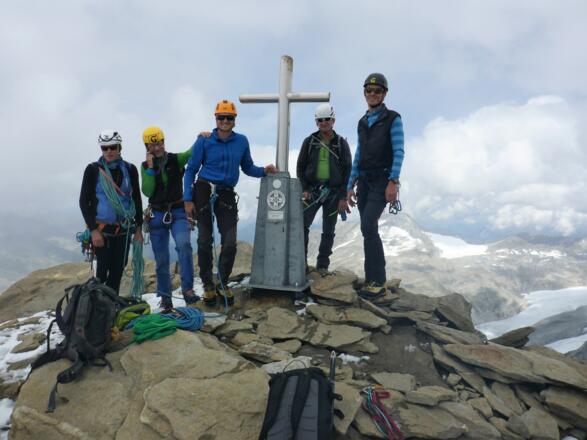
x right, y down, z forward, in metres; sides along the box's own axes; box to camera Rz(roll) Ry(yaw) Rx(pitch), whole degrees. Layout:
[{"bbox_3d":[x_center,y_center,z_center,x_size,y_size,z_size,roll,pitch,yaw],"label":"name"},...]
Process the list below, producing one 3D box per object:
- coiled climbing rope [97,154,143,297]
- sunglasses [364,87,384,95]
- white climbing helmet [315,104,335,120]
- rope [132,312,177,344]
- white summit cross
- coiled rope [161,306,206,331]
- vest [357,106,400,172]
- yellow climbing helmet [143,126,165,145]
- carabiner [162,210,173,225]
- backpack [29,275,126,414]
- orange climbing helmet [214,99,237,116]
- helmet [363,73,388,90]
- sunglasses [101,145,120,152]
[{"bbox_3d":[-1.460,0.081,4.030,0.390,1.200,0.280,1,-1,-12],"label":"coiled climbing rope"},{"bbox_3d":[0.673,-1.072,3.930,0.148,0.048,0.135,0,-1,21],"label":"sunglasses"},{"bbox_3d":[0.323,-1.089,4.820,0.215,0.170,0.270,1,1,14],"label":"white climbing helmet"},{"bbox_3d":[-1.043,0.811,3.550,0.350,0.140,0.340,1,-1,-16],"label":"rope"},{"bbox_3d":[-0.094,-0.443,4.380,0.850,2.140,0.480,2,-1,14],"label":"white summit cross"},{"bbox_3d":[-0.901,0.793,3.820,0.390,0.130,0.360,1,-1,-16],"label":"coiled rope"},{"bbox_3d":[0.709,-0.679,3.980,0.410,0.570,0.260,0,-1,31],"label":"vest"},{"bbox_3d":[-1.310,-0.789,4.450,0.215,0.170,0.270,-10,1,-17],"label":"yellow climbing helmet"},{"bbox_3d":[-1.094,-0.020,4.130,0.070,0.115,0.016,1,-1,-9],"label":"carabiner"},{"bbox_3d":[-1.425,0.756,3.220,0.440,0.620,0.420,11,-7,-40],"label":"backpack"},{"bbox_3d":[-0.616,-1.014,4.300,0.215,0.165,0.270,1,2,-7],"label":"orange climbing helmet"},{"bbox_3d":[0.715,-1.198,4.130,0.220,0.170,0.275,5,0,25],"label":"helmet"},{"bbox_3d":[-1.554,-0.606,4.020,0.148,0.047,0.135,1,-1,0],"label":"sunglasses"}]

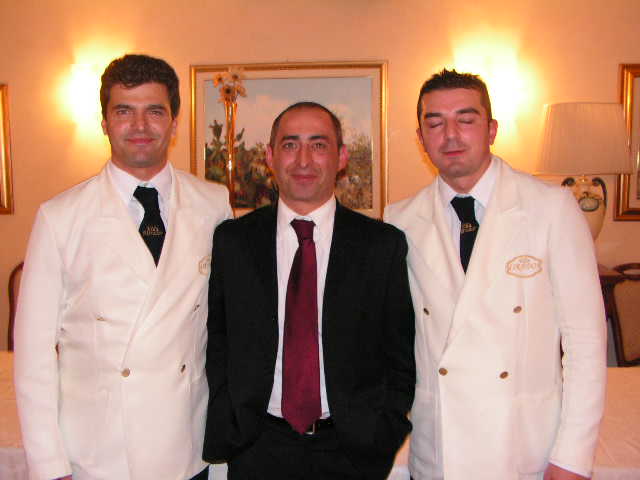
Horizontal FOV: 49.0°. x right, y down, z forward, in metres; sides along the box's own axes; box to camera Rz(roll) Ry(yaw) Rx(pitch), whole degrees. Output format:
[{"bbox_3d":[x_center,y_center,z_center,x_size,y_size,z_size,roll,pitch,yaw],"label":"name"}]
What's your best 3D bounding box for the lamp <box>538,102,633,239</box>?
[{"bbox_3d":[1.395,-0.280,3.720,0.530,0.880,0.530,1,6,6],"label":"lamp"}]

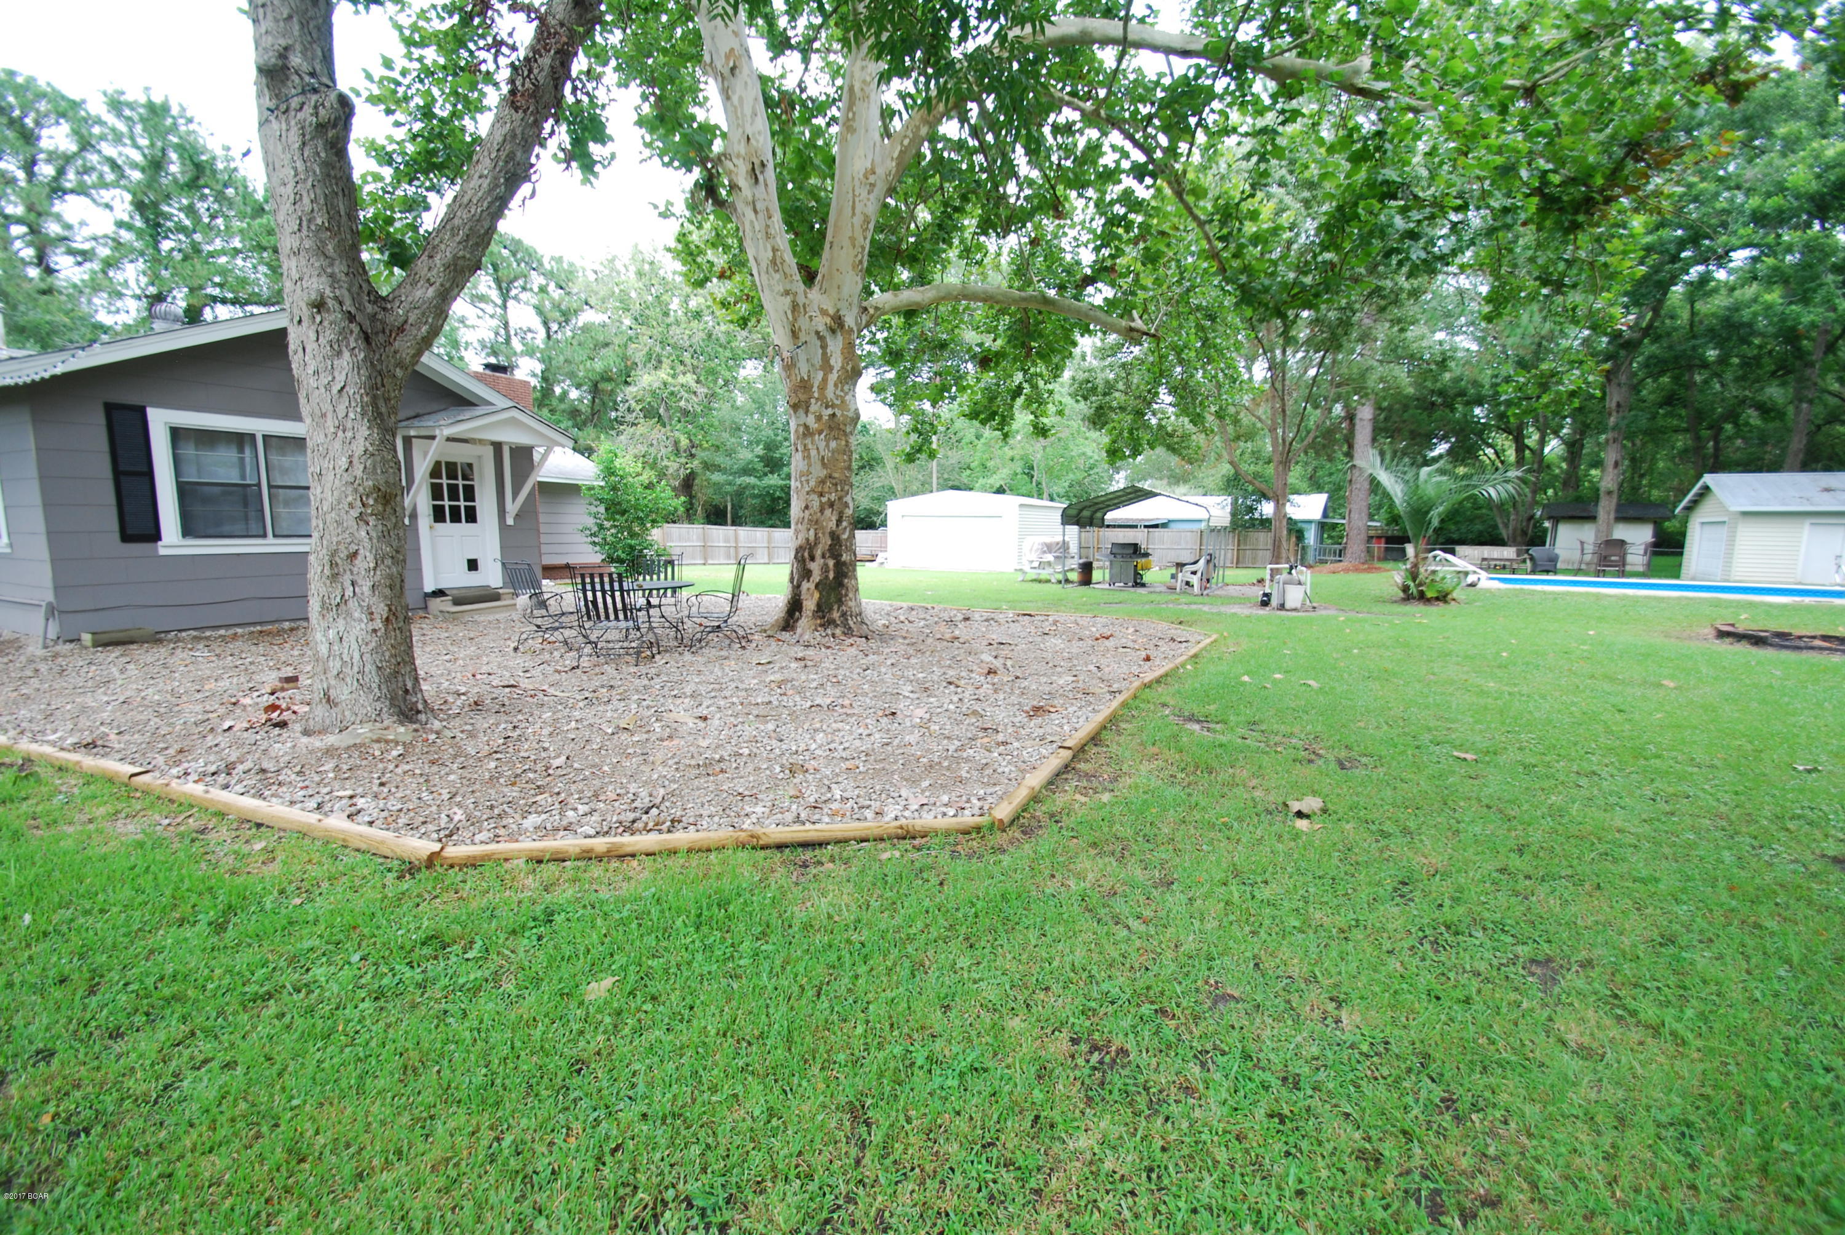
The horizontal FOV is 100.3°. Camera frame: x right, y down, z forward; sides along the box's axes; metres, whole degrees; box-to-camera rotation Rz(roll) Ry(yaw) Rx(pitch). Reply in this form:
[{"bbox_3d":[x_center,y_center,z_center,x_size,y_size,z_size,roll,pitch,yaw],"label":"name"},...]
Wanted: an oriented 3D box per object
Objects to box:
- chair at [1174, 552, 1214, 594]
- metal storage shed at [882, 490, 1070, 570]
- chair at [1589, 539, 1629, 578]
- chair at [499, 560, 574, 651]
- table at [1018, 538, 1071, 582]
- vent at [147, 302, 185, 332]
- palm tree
[{"bbox_3d":[6.247,-0.994,17.623,0.630,0.890,0.580,5,9,38],"label":"chair"},{"bbox_3d":[2.885,-3.840,33.847,6.076,3.200,7.054,4,8,31],"label":"metal storage shed"},{"bbox_3d":[17.980,-1.550,20.086,0.610,0.983,0.660,6,9,41],"label":"chair"},{"bbox_3d":[-4.281,-0.148,8.752,0.710,0.970,0.570,0,7,5],"label":"chair"},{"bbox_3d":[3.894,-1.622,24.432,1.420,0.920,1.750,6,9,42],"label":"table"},{"bbox_3d":[-10.750,-4.211,10.973,0.380,0.550,0.380,4,8,29],"label":"vent"},{"bbox_3d":[10.466,-1.830,15.467,2.750,2.890,2.750,4,8,34],"label":"palm tree"}]

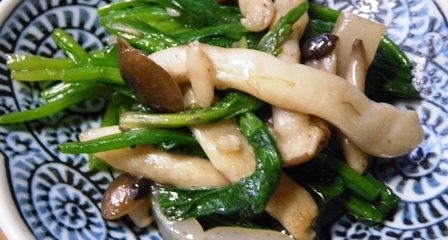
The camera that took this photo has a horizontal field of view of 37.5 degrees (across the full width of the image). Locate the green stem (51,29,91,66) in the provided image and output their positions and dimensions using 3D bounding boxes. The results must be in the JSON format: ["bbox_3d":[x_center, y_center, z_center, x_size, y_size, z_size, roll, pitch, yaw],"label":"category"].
[{"bbox_3d":[-0.055,-0.026,0.238,0.005,0.005,0.018,-32,61,-20],"label":"green stem"}]

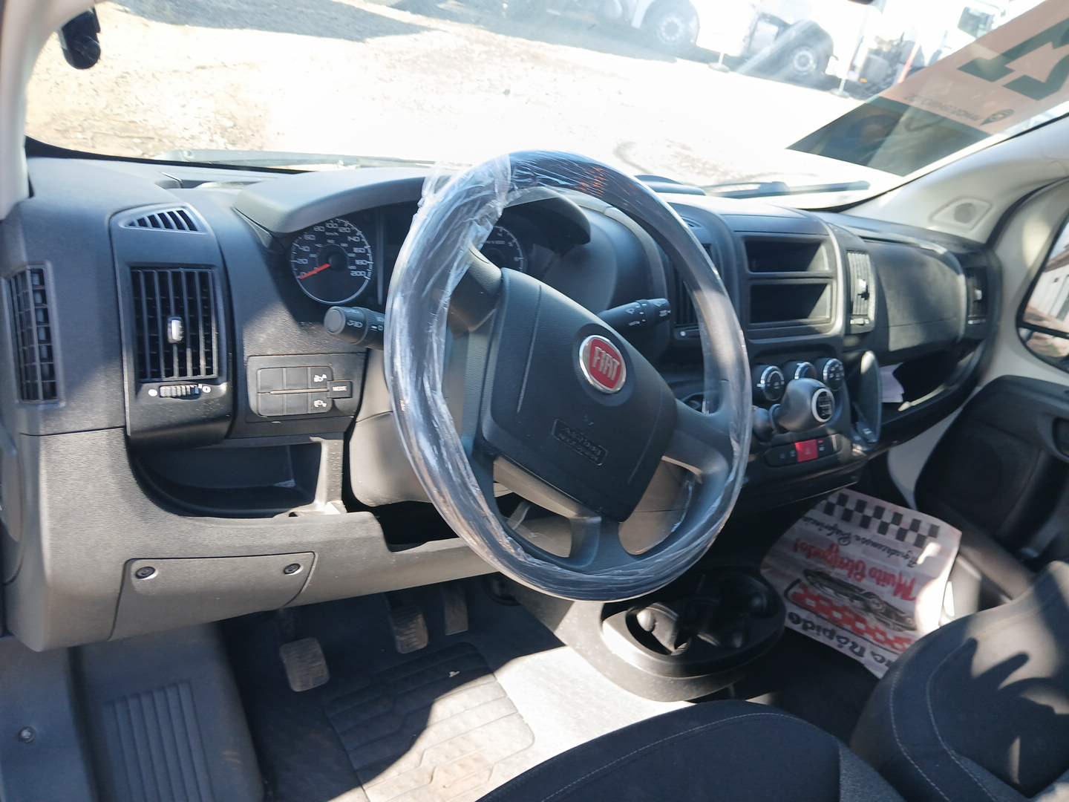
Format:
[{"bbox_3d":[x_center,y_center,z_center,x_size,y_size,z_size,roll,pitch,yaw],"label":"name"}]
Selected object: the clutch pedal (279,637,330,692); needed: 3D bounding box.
[{"bbox_3d":[-0.299,0.343,1.037,0.050,0.025,0.060,-8,69,-38],"label":"clutch pedal"}]

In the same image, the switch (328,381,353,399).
[{"bbox_3d":[-0.197,-0.012,0.808,0.027,0.018,0.010,-8,17,-38],"label":"switch"}]

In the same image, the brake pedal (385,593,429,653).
[{"bbox_3d":[-0.180,0.316,1.118,0.051,0.025,0.066,-8,77,-38],"label":"brake pedal"}]

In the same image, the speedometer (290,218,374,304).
[{"bbox_3d":[-0.217,-0.148,0.848,0.094,0.092,0.025,-8,15,-38],"label":"speedometer"}]

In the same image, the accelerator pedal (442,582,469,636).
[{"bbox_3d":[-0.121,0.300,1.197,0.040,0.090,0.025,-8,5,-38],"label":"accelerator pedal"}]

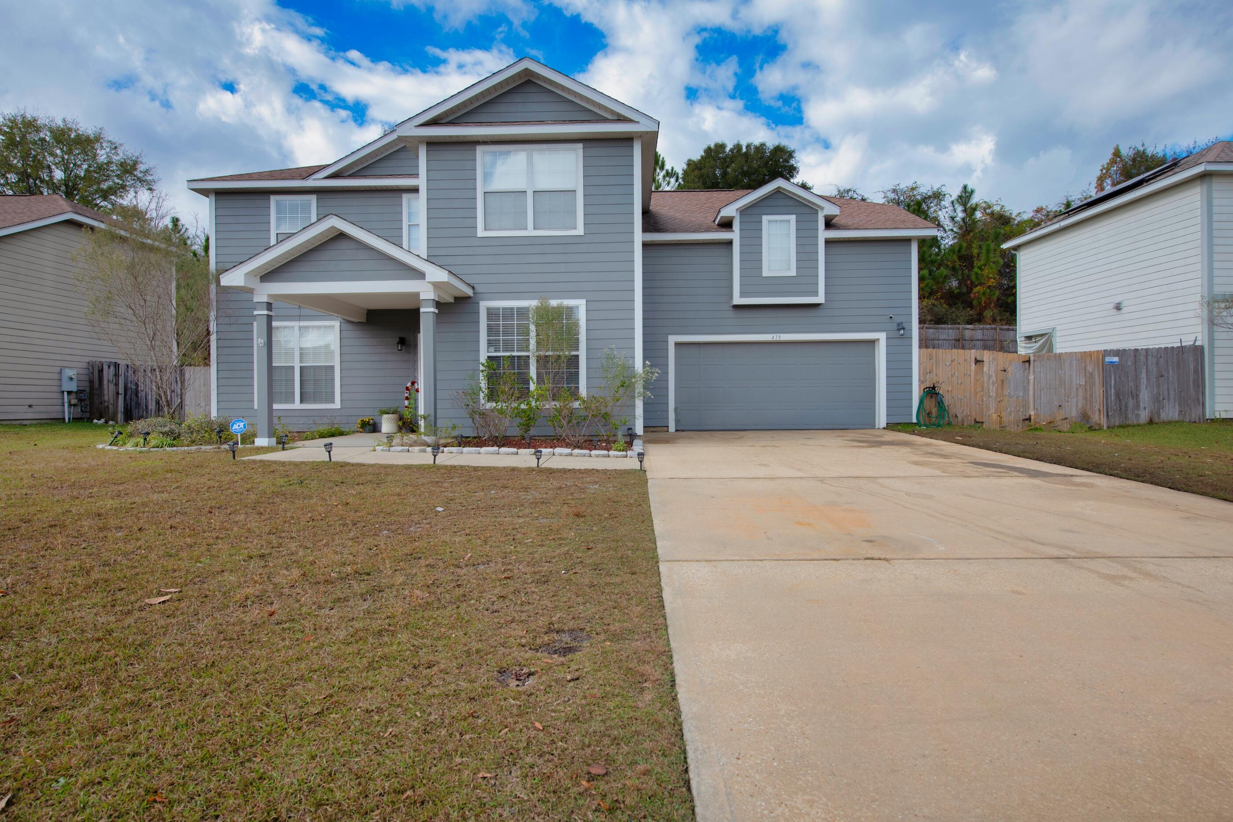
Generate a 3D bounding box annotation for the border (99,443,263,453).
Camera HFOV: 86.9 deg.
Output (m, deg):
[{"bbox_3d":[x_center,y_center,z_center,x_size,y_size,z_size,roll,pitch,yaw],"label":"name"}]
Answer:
[{"bbox_3d":[-7.400,0.620,10.800,2.950,0.110,0.750,-1,1,1],"label":"border"}]

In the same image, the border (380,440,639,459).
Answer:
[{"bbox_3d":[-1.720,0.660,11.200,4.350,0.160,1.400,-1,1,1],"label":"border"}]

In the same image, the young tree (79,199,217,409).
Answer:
[{"bbox_3d":[-9.150,-1.800,12.600,2.800,4.600,2.700,-1,1,1],"label":"young tree"}]

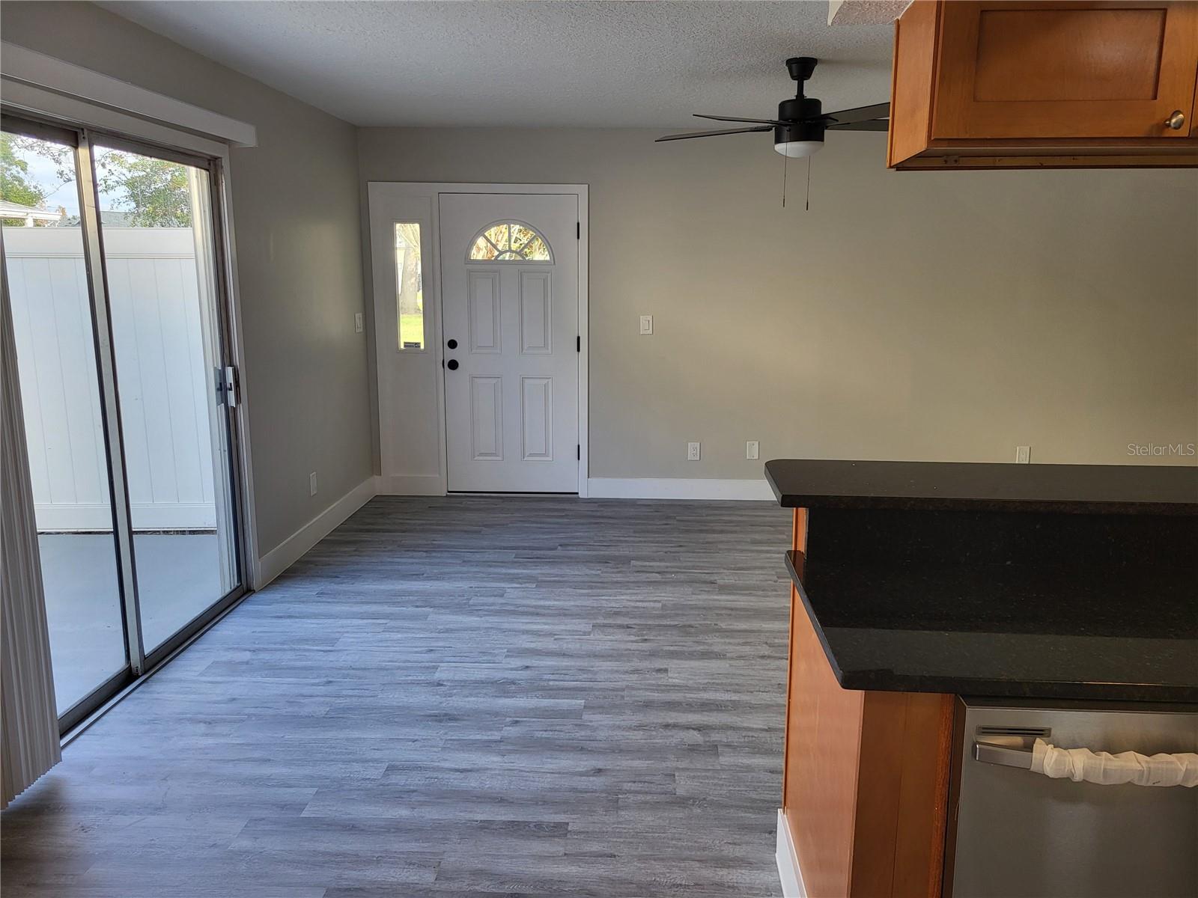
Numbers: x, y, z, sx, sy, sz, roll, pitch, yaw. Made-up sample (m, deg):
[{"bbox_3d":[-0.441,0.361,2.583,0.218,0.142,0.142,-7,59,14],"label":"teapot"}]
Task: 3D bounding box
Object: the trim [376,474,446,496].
[{"bbox_3d":[-1.303,0.253,6.243,0.490,0.142,0.030,1,11,4],"label":"trim"}]

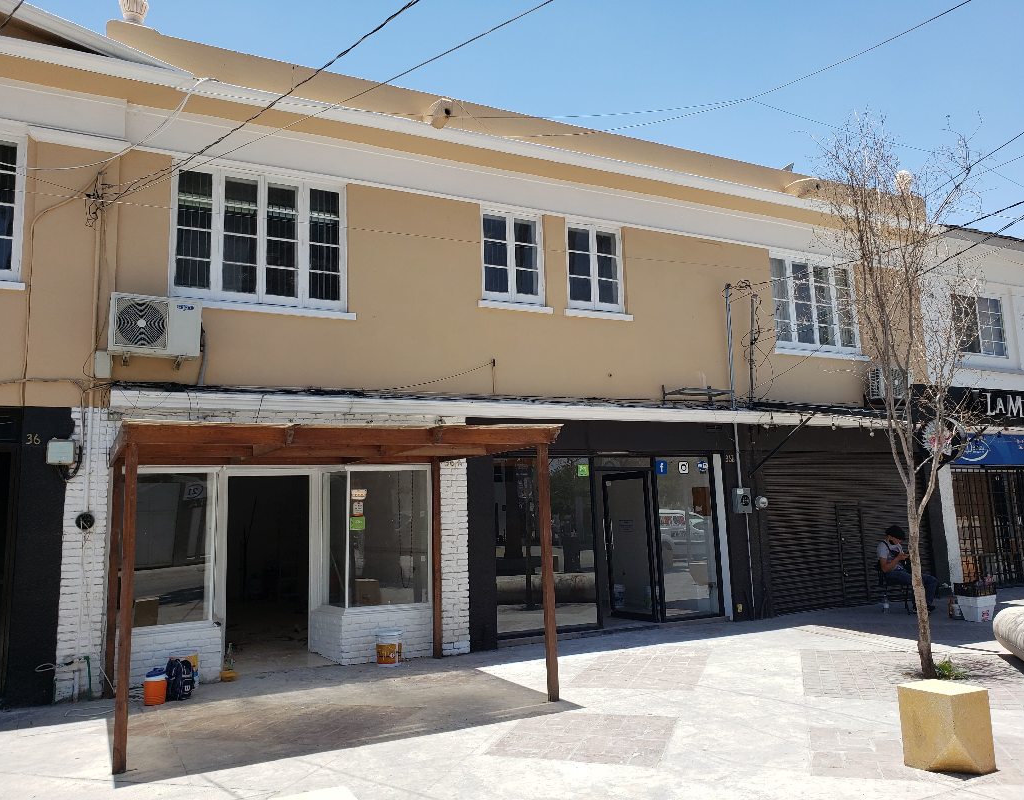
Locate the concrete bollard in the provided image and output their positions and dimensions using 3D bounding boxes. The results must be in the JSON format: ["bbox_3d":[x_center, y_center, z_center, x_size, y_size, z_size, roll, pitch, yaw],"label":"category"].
[{"bbox_3d":[2.722,2.044,5.027,0.350,0.460,0.350,2,-8,-25],"label":"concrete bollard"}]

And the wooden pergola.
[{"bbox_3d":[-1.670,1.503,7.309,3.560,2.360,2.530,2,-8,-27],"label":"wooden pergola"}]

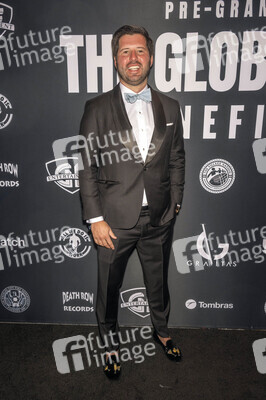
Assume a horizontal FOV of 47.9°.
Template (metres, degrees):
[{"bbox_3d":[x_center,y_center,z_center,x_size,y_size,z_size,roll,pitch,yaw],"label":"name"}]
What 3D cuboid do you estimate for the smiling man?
[{"bbox_3d":[-0.008,0.050,1.626,0.550,1.800,0.350,-3,11,-15],"label":"smiling man"}]

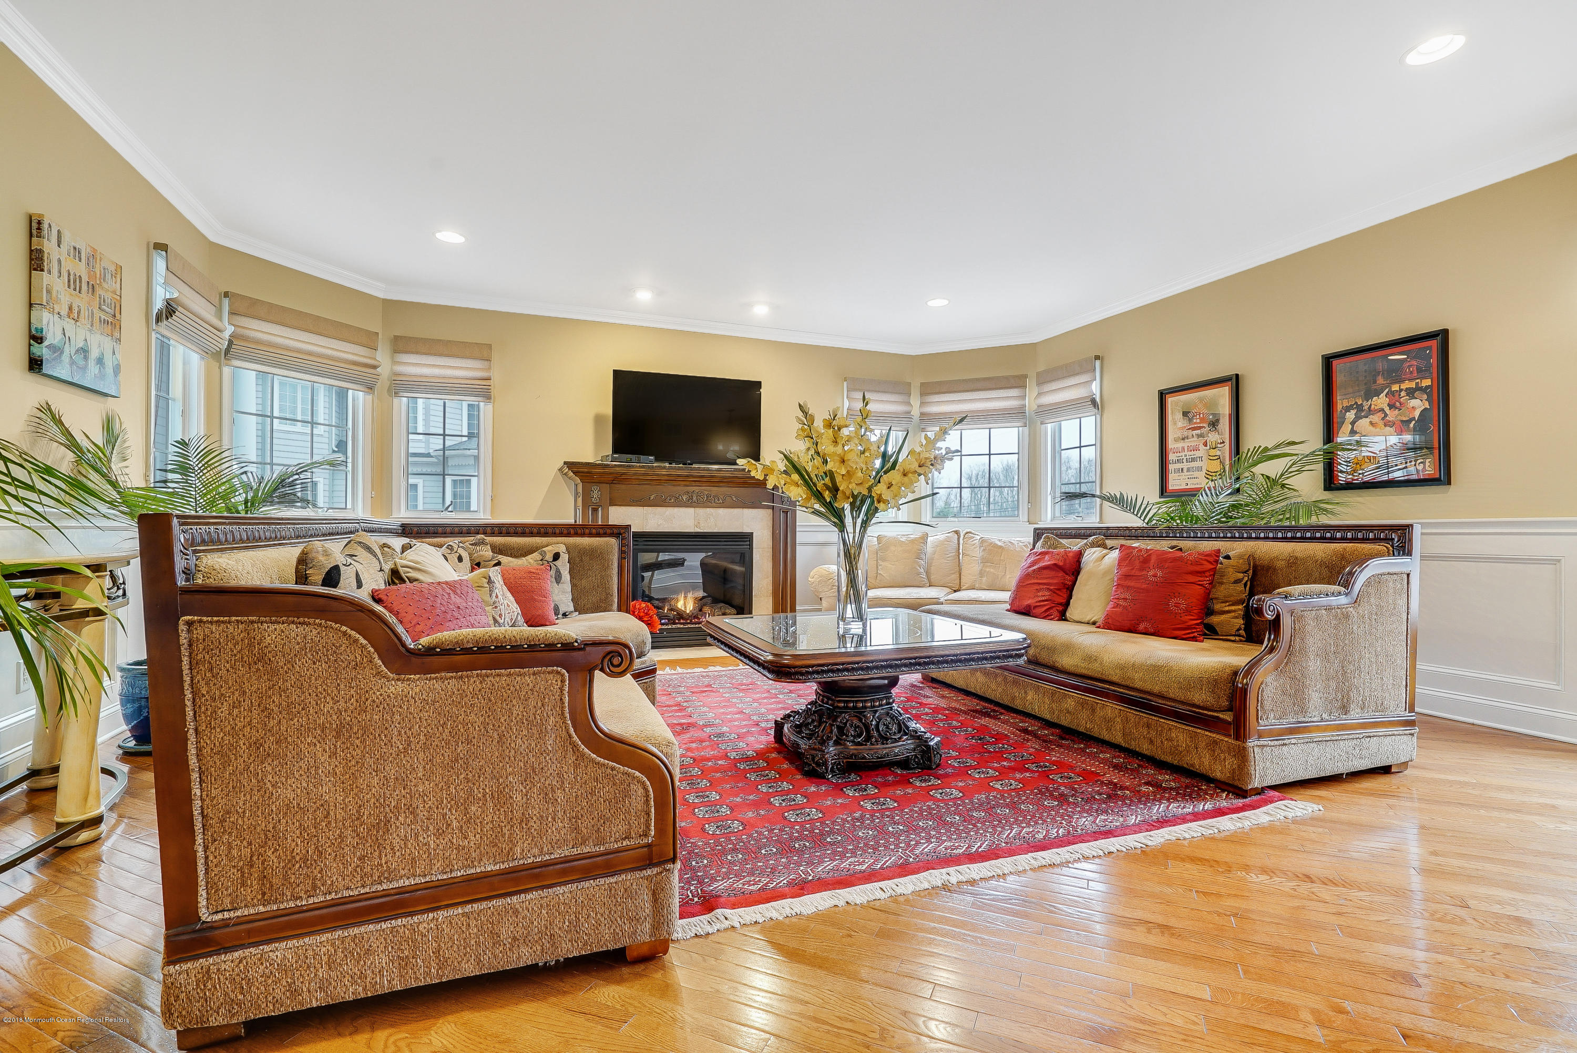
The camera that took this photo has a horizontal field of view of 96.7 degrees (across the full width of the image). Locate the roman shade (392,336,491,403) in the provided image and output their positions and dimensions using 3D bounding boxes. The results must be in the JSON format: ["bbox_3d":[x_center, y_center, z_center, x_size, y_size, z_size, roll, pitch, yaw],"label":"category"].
[{"bbox_3d":[-2.550,-1.153,5.183,0.666,0.434,0.097,0,0,-23],"label":"roman shade"}]

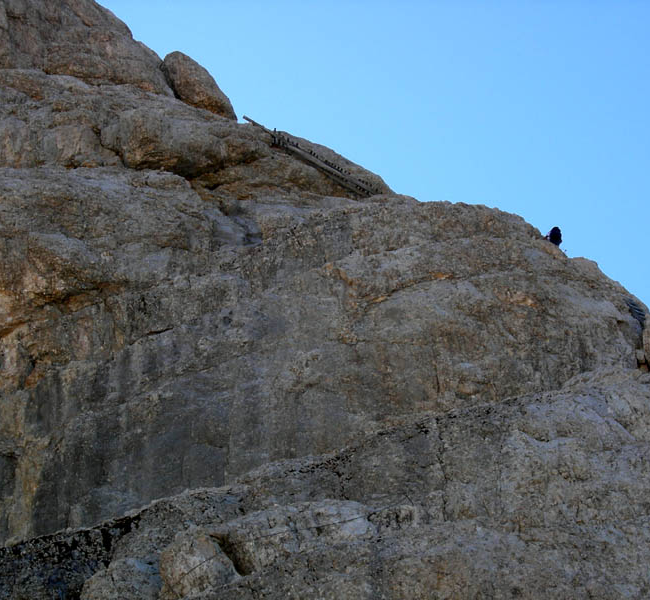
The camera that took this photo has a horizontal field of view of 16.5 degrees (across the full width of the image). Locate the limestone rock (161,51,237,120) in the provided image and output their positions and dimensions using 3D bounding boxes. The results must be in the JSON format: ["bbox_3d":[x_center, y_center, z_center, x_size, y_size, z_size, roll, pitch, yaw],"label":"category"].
[{"bbox_3d":[-5.966,-10.215,107.000,3.400,3.100,2.700,0,-25,0],"label":"limestone rock"}]

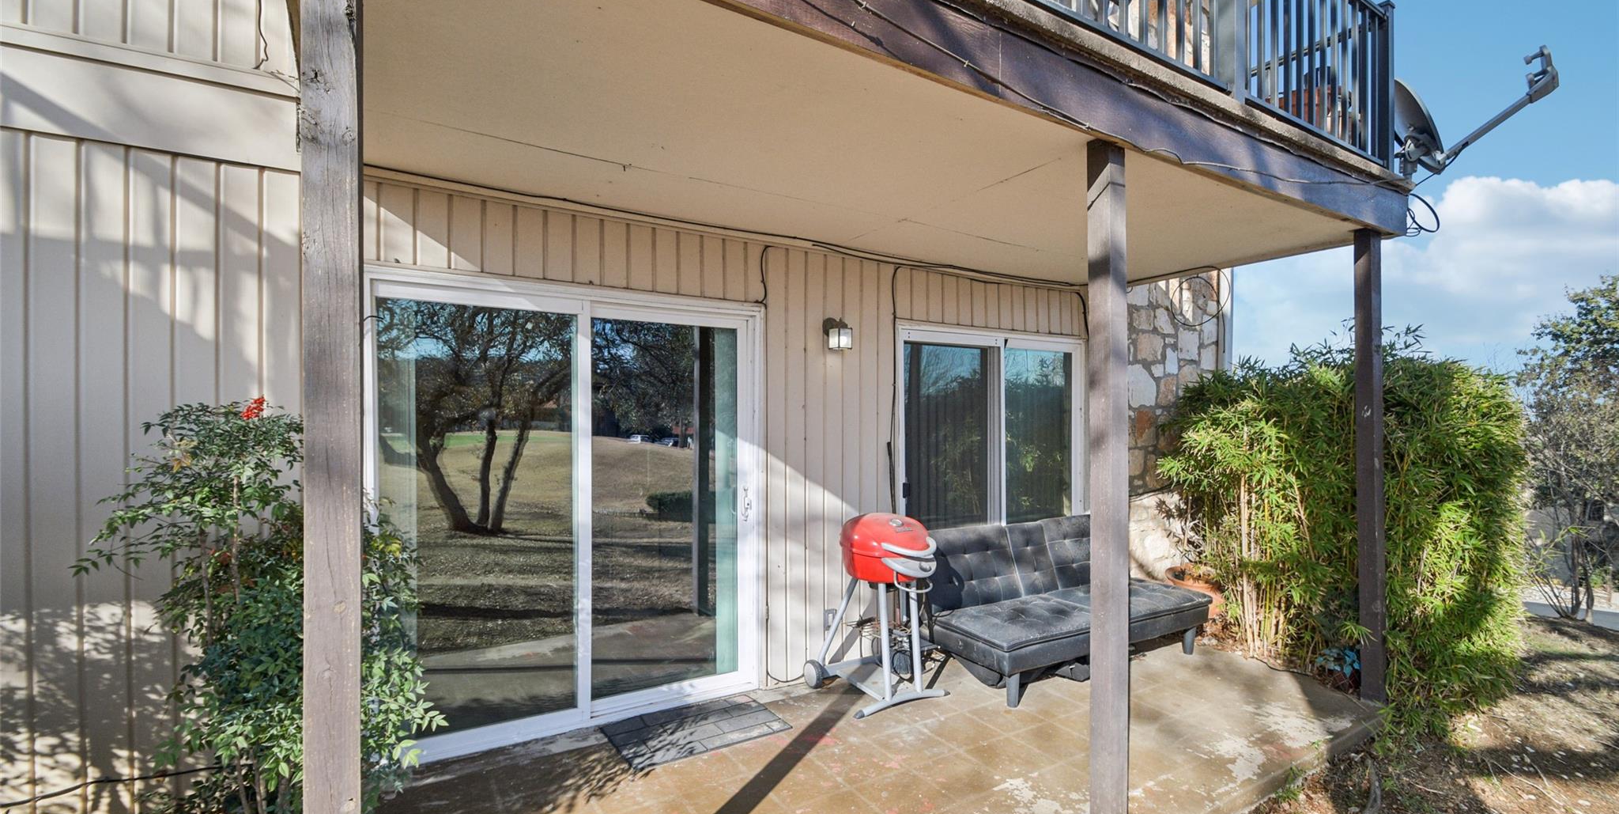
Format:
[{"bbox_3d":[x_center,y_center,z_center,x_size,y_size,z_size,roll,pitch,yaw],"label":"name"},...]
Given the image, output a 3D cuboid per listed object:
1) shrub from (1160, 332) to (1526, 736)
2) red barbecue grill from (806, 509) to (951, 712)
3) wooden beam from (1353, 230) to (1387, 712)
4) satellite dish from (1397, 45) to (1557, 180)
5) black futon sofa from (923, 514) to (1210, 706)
[{"bbox_3d":[3.226,0.671,4.258,1.400,2.000,1.600,0,-1,-32],"label":"shrub"},{"bbox_3d":[0.394,1.053,3.631,0.670,0.960,0.600,0,-1,-32],"label":"red barbecue grill"},{"bbox_3d":[2.964,0.303,3.561,0.090,2.460,0.090,0,-1,-32],"label":"wooden beam"},{"bbox_3d":[3.300,-1.500,3.470,0.700,0.580,0.580,0,-1,35],"label":"satellite dish"},{"bbox_3d":[1.559,1.145,4.198,1.790,0.790,0.840,0,-1,-32],"label":"black futon sofa"}]

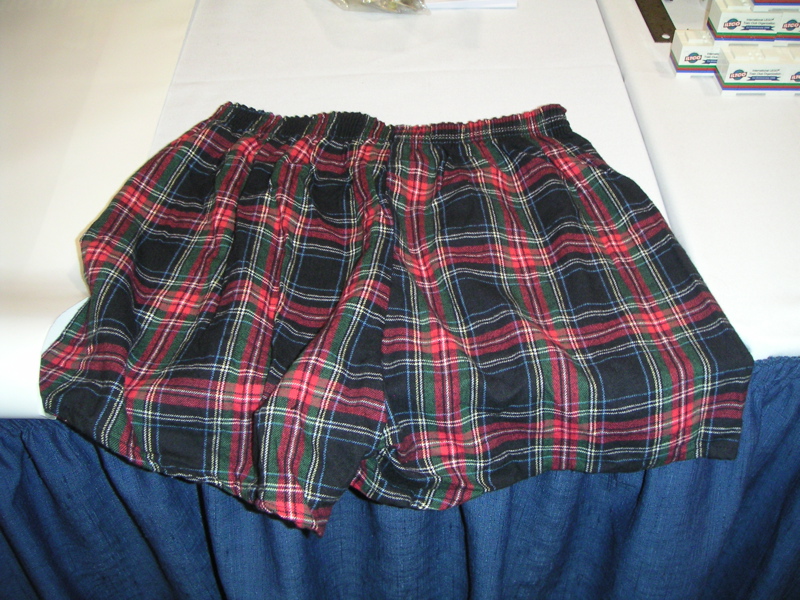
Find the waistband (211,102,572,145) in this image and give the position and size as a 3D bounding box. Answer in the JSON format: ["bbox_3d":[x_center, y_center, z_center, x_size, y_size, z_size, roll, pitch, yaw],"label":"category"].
[{"bbox_3d":[-0.007,-0.180,0.879,0.355,0.020,0.050,0,46,0],"label":"waistband"}]

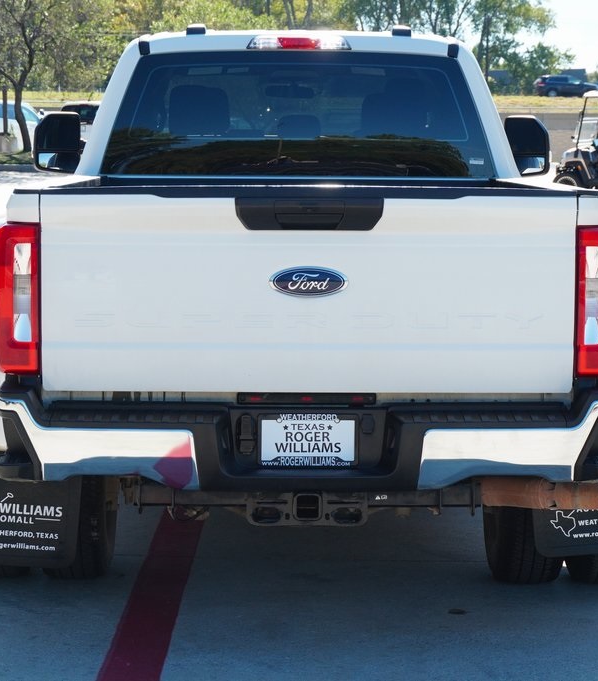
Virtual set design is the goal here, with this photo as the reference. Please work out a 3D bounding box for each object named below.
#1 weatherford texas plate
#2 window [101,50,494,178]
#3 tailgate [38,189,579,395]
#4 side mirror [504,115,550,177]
[{"bbox_3d":[0.028,0.316,6.550,0.304,0.172,0.020,0,6,-1],"label":"weatherford texas plate"},{"bbox_3d":[-0.005,-1.014,9.250,1.720,0.570,0.060,0,-7,-1],"label":"window"},{"bbox_3d":[0.030,-0.155,6.650,1.705,0.640,0.100,0,6,-1],"label":"tailgate"},{"bbox_3d":[1.138,-0.978,10.400,0.240,0.305,0.170,0,6,-1],"label":"side mirror"}]

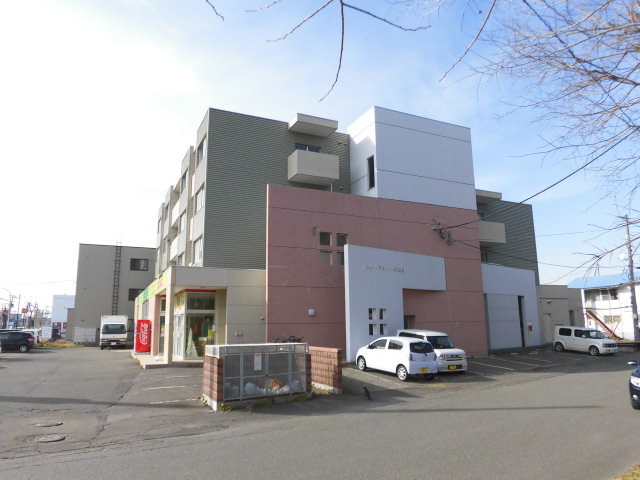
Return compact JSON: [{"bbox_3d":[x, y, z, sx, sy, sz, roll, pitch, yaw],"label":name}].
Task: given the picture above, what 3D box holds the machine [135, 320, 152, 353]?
[{"bbox_3d":[-10.261,5.634,25.870,0.730,1.830,1.050,4,-11,-25],"label":"machine"}]

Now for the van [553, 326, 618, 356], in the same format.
[{"bbox_3d":[17.964,6.860,30.226,1.670,1.640,3.750,5,-10,-22],"label":"van"}]

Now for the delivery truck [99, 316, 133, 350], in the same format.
[{"bbox_3d":[-15.609,7.007,33.935,1.720,2.470,4.700,4,-11,-25],"label":"delivery truck"}]

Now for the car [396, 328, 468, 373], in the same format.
[{"bbox_3d":[4.853,4.857,19.704,1.475,1.600,3.395,5,-8,-21],"label":"car"}]

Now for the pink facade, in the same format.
[{"bbox_3d":[3.599,2.026,24.212,13.684,8.752,0.300,4,-11,-25],"label":"pink facade"}]

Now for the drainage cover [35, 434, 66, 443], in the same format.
[{"bbox_3d":[-4.992,3.707,8.231,0.560,0.040,0.560,4,-11,-25],"label":"drainage cover"}]

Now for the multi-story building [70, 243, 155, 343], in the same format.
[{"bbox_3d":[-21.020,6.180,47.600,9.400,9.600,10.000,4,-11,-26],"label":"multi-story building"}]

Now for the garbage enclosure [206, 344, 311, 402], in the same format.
[{"bbox_3d":[-1.732,3.536,12.026,2.420,1.500,1.820,4,-11,-25],"label":"garbage enclosure"}]

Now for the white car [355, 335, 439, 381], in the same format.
[{"bbox_3d":[2.919,4.579,17.560,1.475,1.500,3.395,8,-10,-31],"label":"white car"}]

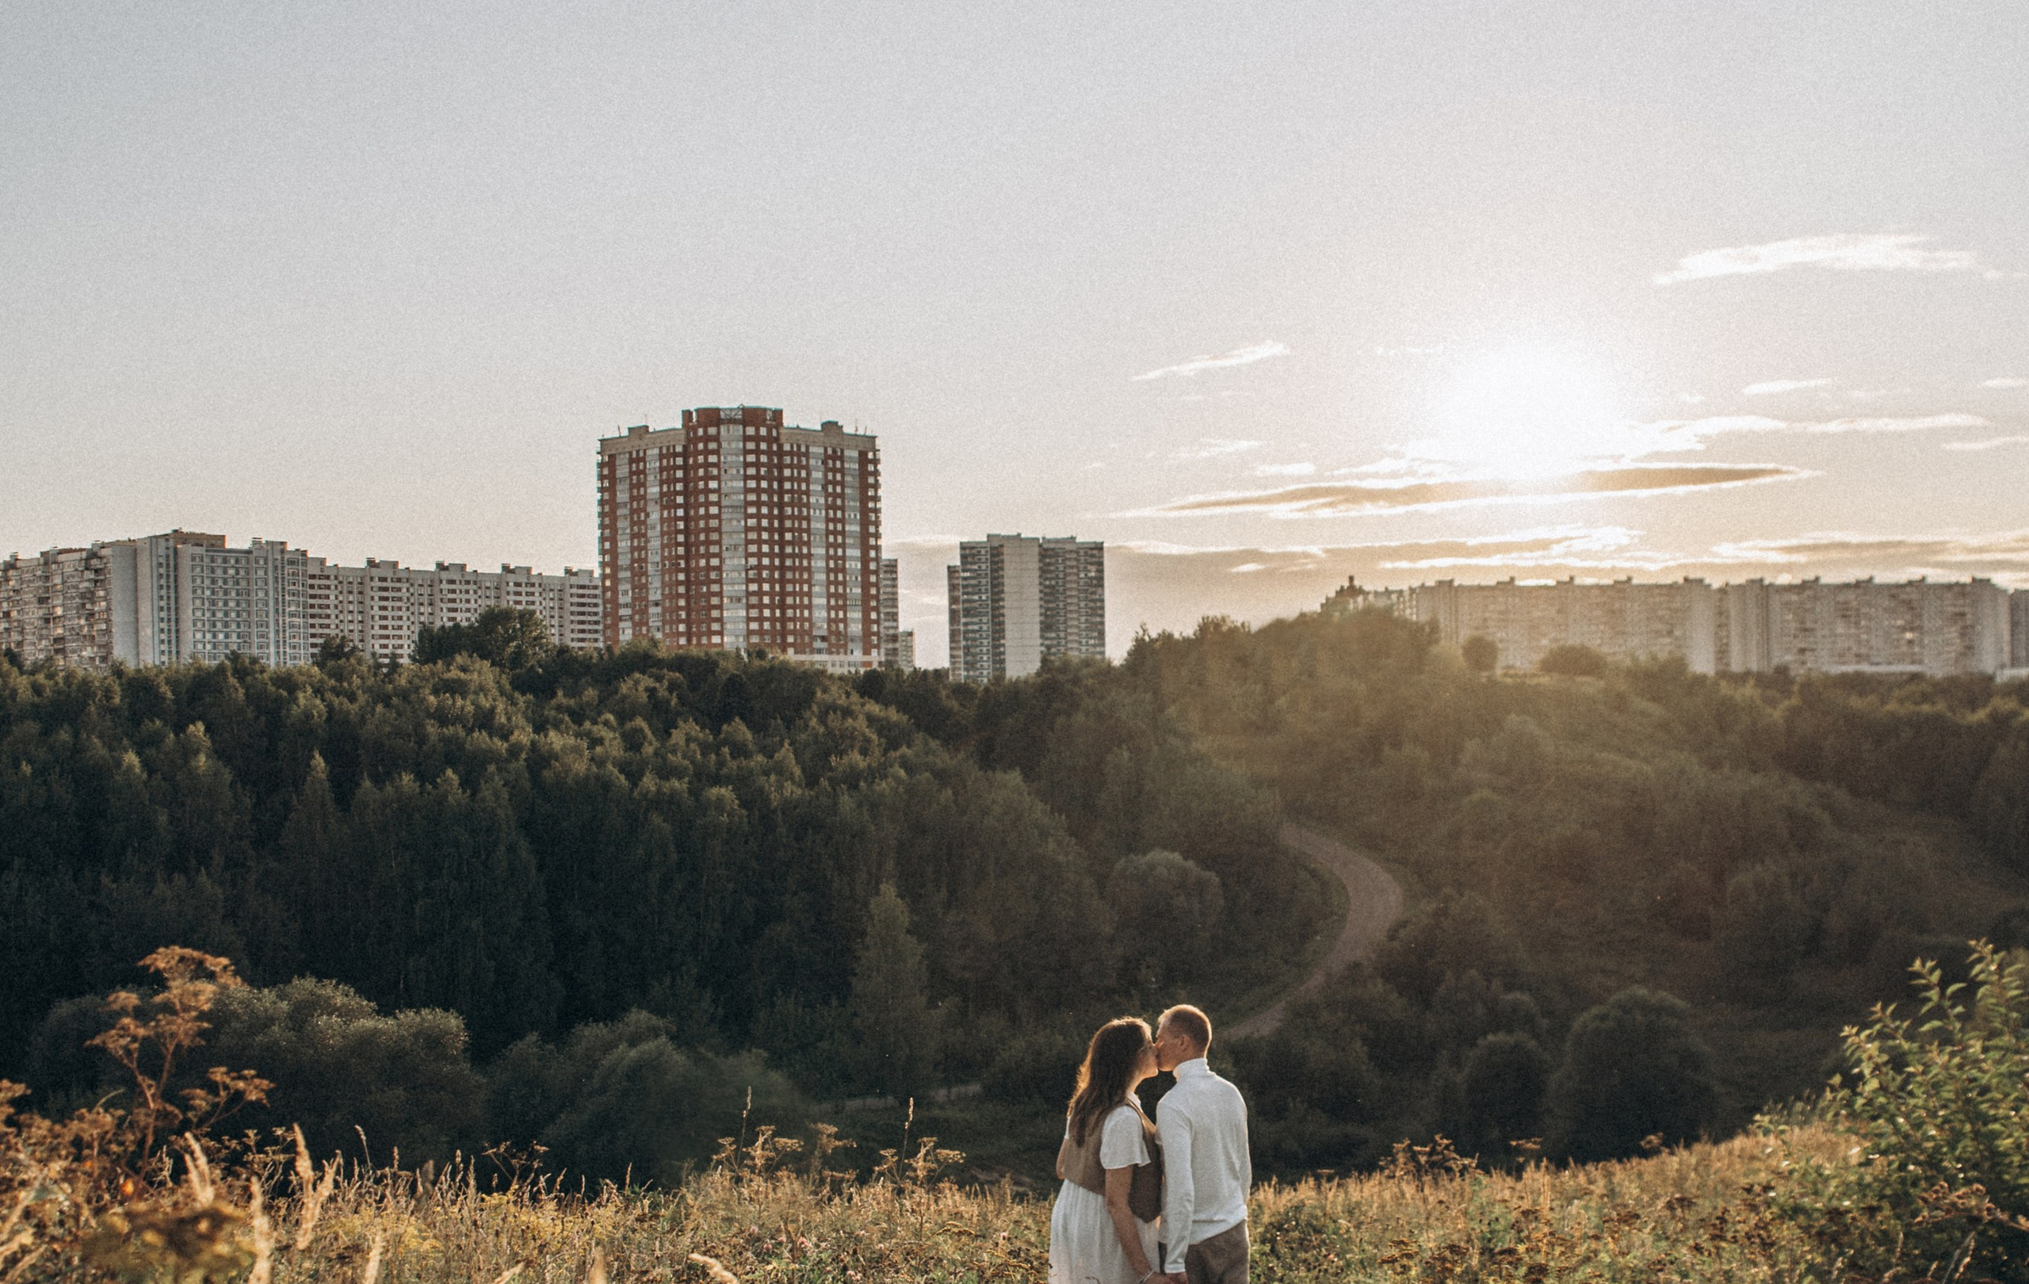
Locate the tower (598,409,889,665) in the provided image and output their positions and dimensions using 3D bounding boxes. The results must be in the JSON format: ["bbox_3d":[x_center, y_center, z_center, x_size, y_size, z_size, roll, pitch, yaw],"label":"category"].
[{"bbox_3d":[-65.500,-23.800,485.000,66.000,64.000,31.000,-1,-1,-6],"label":"tower"}]

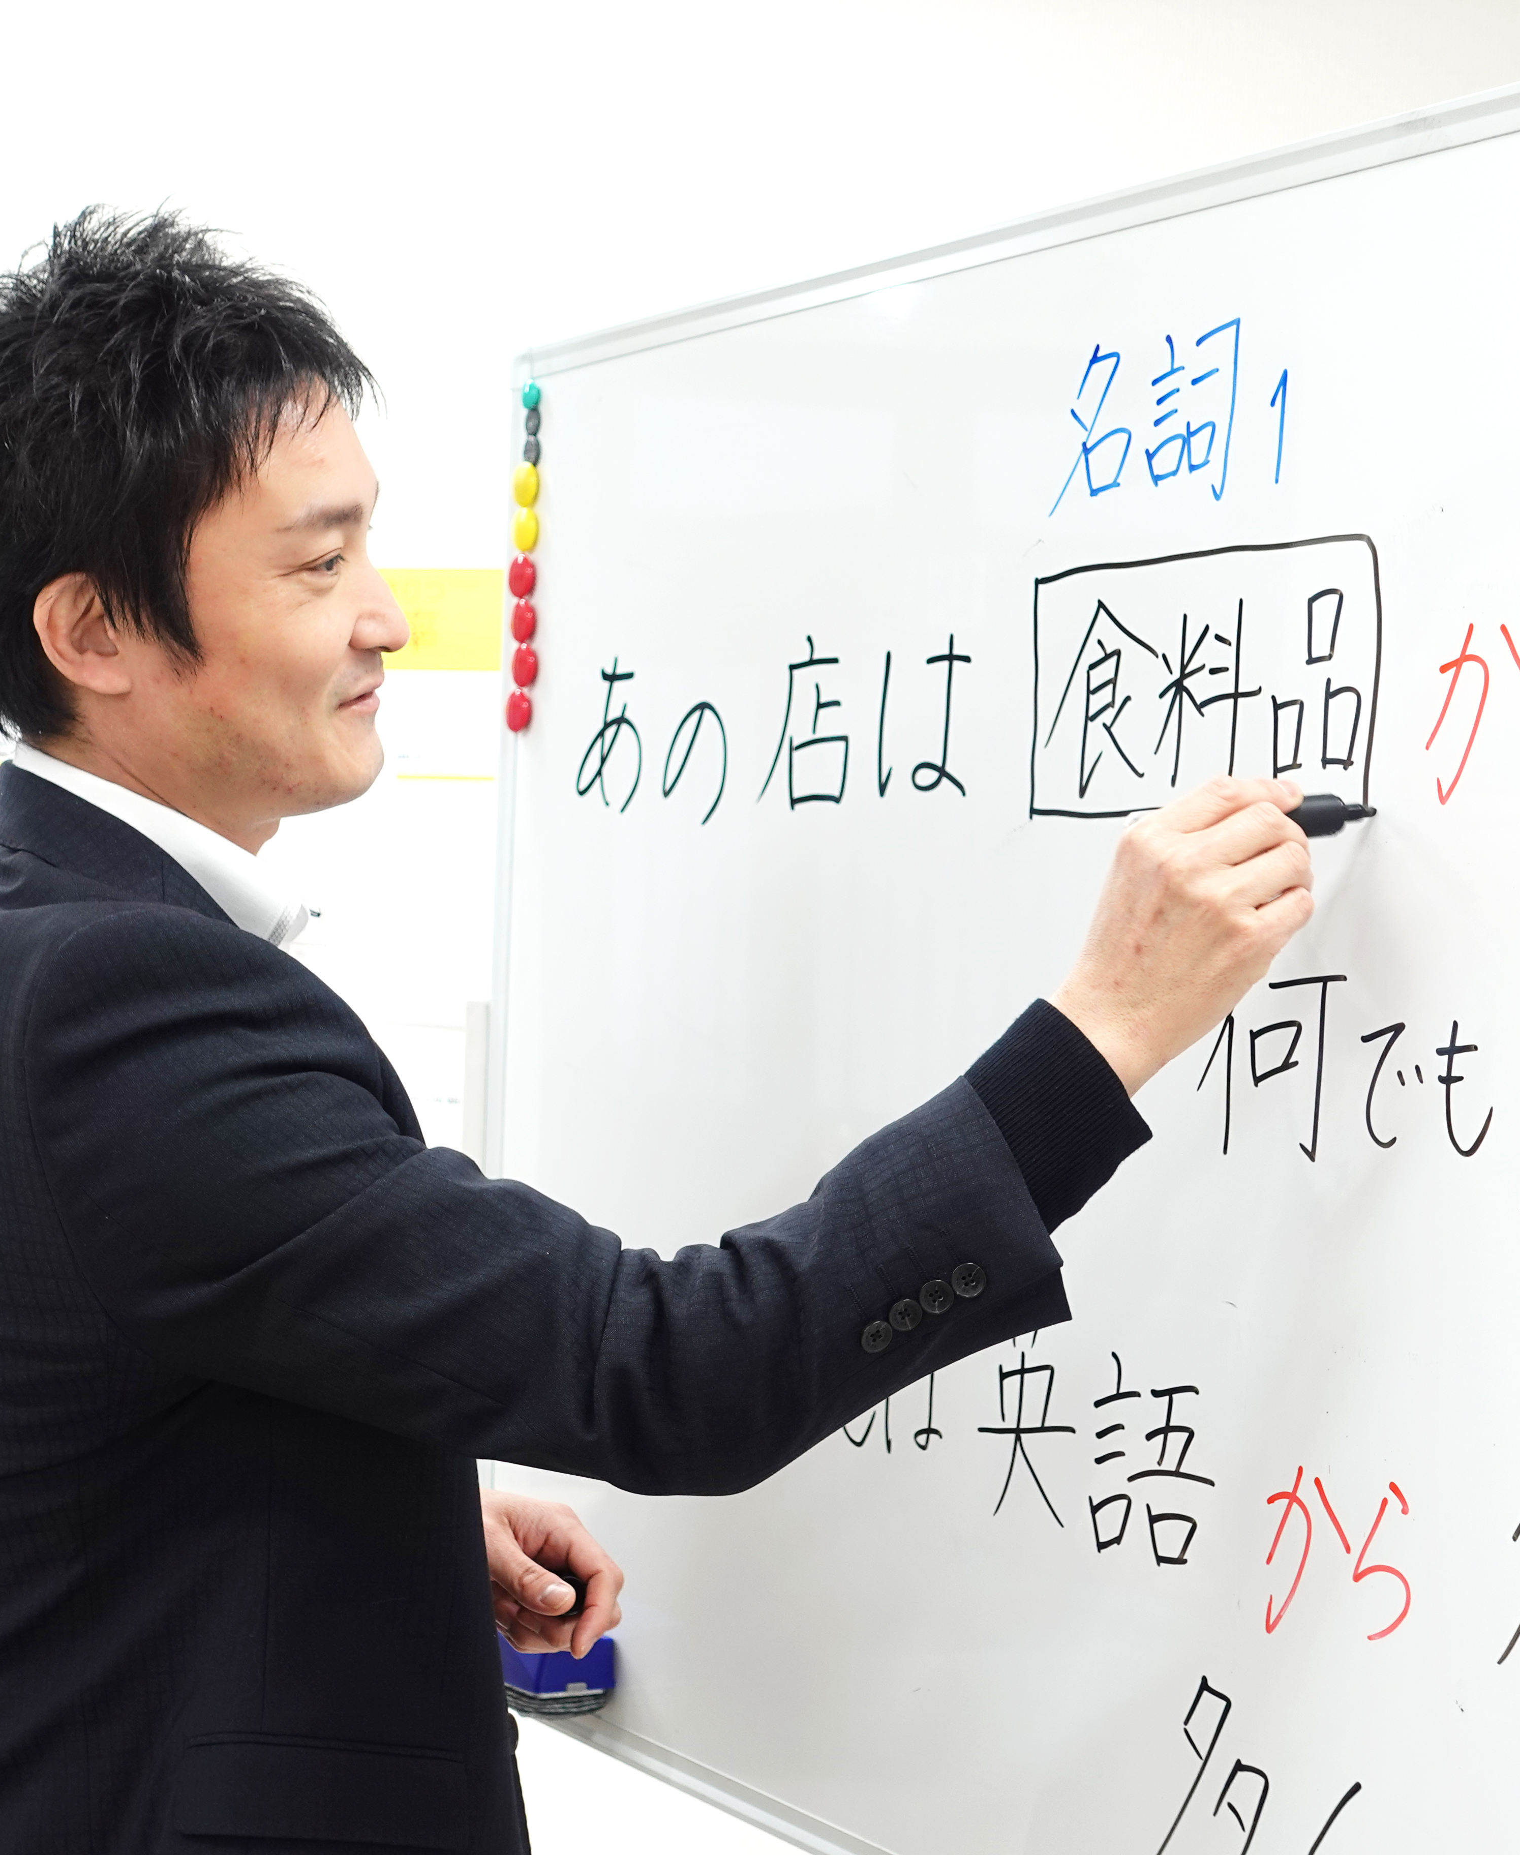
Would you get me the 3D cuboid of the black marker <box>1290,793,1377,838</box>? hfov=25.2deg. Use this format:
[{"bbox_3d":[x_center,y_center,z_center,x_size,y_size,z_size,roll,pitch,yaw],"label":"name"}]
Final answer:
[{"bbox_3d":[0.225,-0.049,1.550,0.130,0.019,0.019,-4,2,-20],"label":"black marker"}]

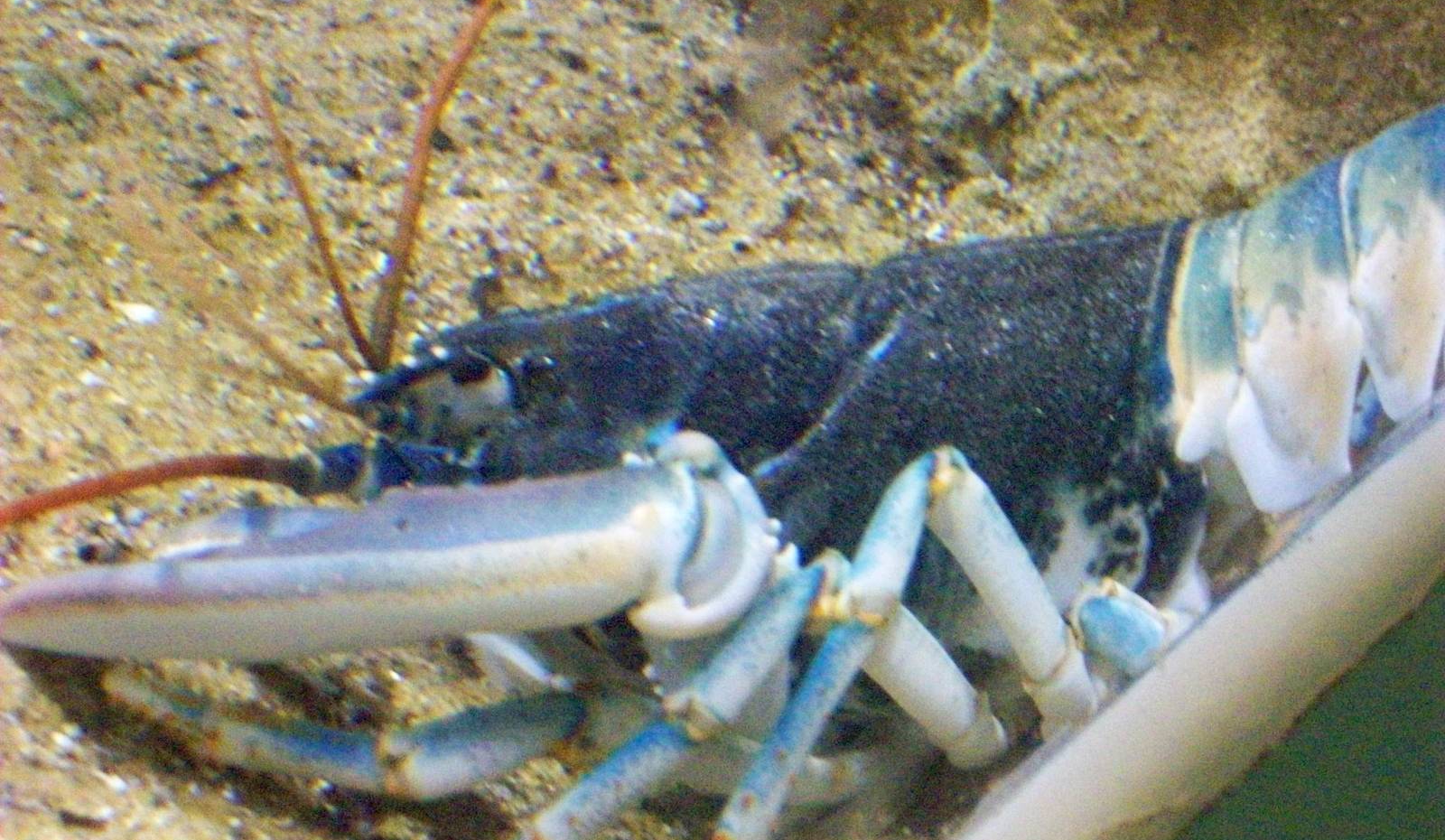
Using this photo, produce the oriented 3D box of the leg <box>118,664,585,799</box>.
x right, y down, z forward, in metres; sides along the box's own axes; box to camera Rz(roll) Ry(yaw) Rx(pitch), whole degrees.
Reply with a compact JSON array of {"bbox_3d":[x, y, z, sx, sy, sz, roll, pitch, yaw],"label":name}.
[{"bbox_3d":[-0.071,0.056,0.524,0.091,0.014,0.029,3,35,13],"label":"leg"}]

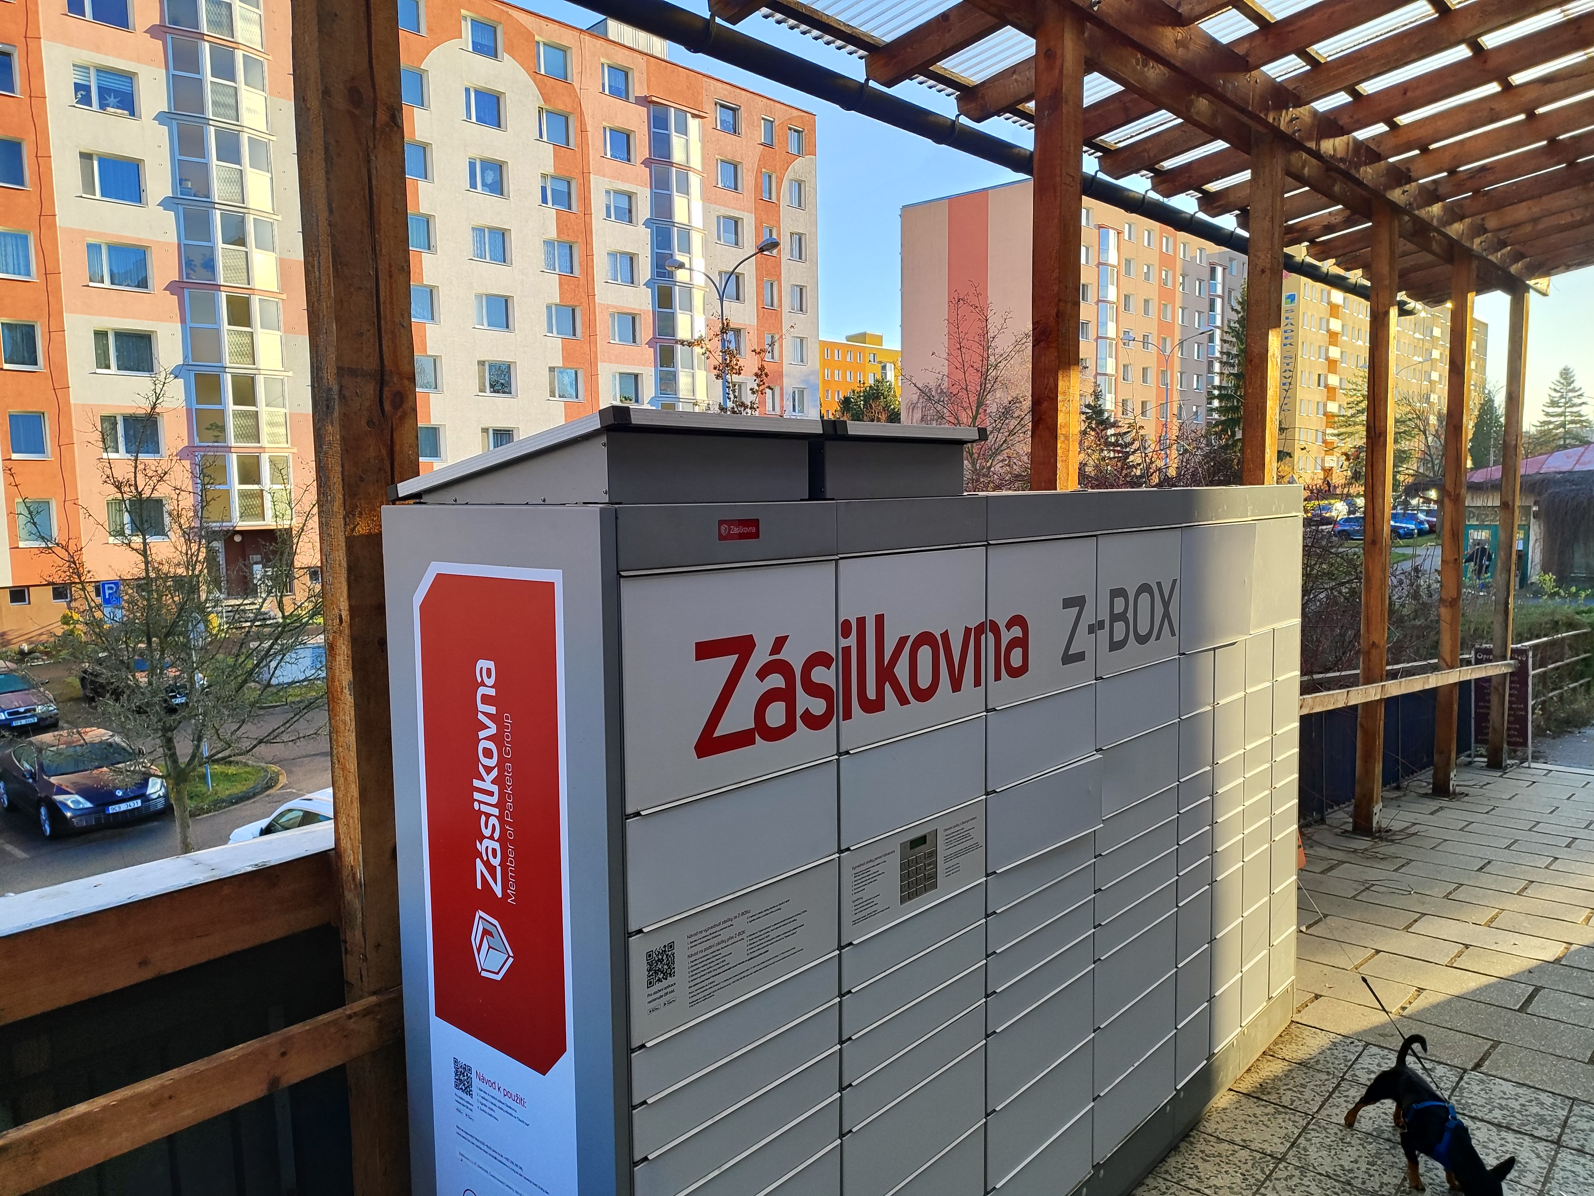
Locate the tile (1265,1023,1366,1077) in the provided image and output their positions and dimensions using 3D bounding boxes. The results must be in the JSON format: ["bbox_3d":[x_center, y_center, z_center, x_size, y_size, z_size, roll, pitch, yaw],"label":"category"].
[{"bbox_3d":[1.882,1.674,4.056,0.300,0.050,0.300,3,6,42],"label":"tile"}]

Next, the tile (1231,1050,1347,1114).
[{"bbox_3d":[1.674,1.699,3.824,0.300,0.050,0.300,3,6,42],"label":"tile"}]

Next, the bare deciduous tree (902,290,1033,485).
[{"bbox_3d":[2.817,-0.932,17.065,3.300,7.596,3.300,4,7,42],"label":"bare deciduous tree"}]

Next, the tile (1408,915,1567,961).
[{"bbox_3d":[3.381,1.688,5.419,0.600,0.050,0.400,3,1,42],"label":"tile"}]

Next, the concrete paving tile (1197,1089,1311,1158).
[{"bbox_3d":[1.466,1.724,3.593,0.300,0.050,0.300,3,6,42],"label":"concrete paving tile"}]

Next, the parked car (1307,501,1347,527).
[{"bbox_3d":[37.308,-5.888,78.000,1.780,1.480,4.300,4,7,42],"label":"parked car"}]

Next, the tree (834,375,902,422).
[{"bbox_3d":[7.347,-13.042,104.709,8.500,16.261,8.500,4,7,42],"label":"tree"}]

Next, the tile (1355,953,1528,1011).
[{"bbox_3d":[2.821,1.679,4.809,0.600,0.050,0.400,3,1,42],"label":"tile"}]

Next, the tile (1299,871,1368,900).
[{"bbox_3d":[2.925,1.656,6.383,0.600,0.050,0.400,3,1,42],"label":"tile"}]

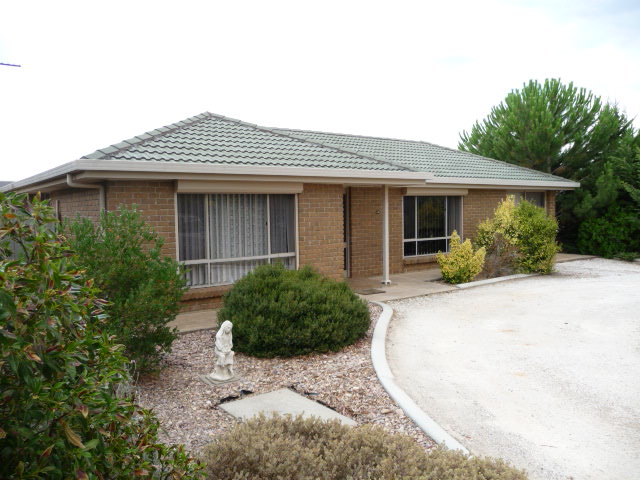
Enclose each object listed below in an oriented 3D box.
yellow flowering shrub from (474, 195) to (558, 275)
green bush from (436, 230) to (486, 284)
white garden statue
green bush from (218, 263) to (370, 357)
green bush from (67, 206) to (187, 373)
[{"bbox_3d":[4.972,-0.151,13.100,2.150,1.890,1.850,-4,5,-36],"label":"yellow flowering shrub"},{"bbox_3d":[3.116,0.352,11.400,1.080,1.120,1.050,-1,4,0],"label":"green bush"},{"bbox_3d":[-0.979,1.092,5.170,0.250,0.580,0.260,-3,5,-33],"label":"white garden statue"},{"bbox_3d":[-0.337,0.801,6.850,2.000,1.000,1.900,-1,4,0],"label":"green bush"},{"bbox_3d":[-2.160,0.523,5.750,1.280,1.750,1.280,-4,5,-36],"label":"green bush"}]

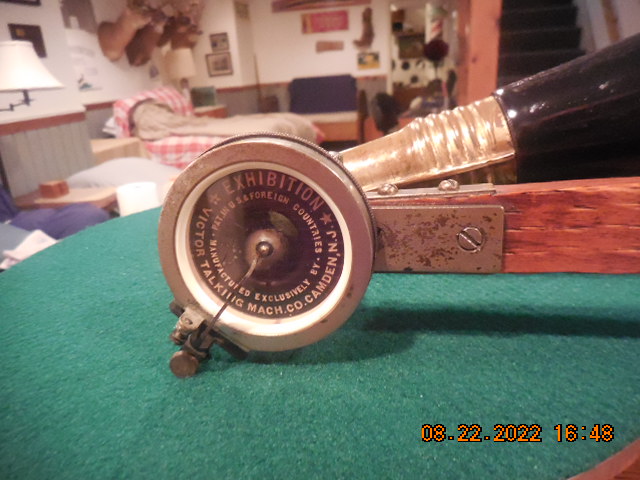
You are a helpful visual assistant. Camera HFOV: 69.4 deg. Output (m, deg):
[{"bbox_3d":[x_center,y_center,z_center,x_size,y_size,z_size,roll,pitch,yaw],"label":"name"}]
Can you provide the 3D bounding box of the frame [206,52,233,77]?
[{"bbox_3d":[-1.439,-2.506,6.627,0.379,0.307,0.030,1,21,13],"label":"frame"}]

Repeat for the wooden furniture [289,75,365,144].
[{"bbox_3d":[0.076,-2.003,7.053,1.100,0.918,0.720,1,21,13],"label":"wooden furniture"}]

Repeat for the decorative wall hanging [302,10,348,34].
[{"bbox_3d":[0.077,-3.268,6.946,0.698,0.267,0.030,1,21,13],"label":"decorative wall hanging"}]

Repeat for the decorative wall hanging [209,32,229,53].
[{"bbox_3d":[-1.414,-2.779,6.513,0.250,0.222,0.030,1,21,13],"label":"decorative wall hanging"}]

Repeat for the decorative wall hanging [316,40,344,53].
[{"bbox_3d":[0.160,-2.947,7.053,0.422,0.138,0.030,1,21,13],"label":"decorative wall hanging"}]

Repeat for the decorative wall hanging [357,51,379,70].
[{"bbox_3d":[0.738,-2.715,7.002,0.323,0.234,0.030,1,21,13],"label":"decorative wall hanging"}]

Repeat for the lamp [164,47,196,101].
[{"bbox_3d":[-1.900,-2.265,6.521,0.409,0.797,0.409,1,21,13],"label":"lamp"}]

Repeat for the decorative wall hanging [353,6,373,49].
[{"bbox_3d":[0.648,-3.141,6.845,0.299,0.542,0.050,1,21,13],"label":"decorative wall hanging"}]

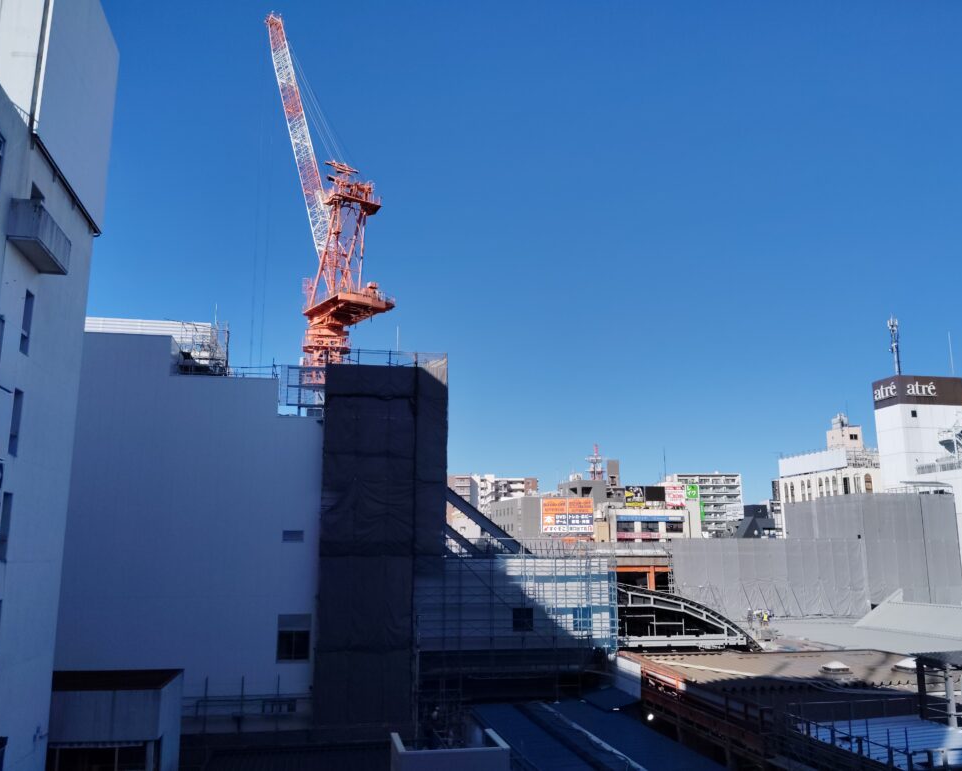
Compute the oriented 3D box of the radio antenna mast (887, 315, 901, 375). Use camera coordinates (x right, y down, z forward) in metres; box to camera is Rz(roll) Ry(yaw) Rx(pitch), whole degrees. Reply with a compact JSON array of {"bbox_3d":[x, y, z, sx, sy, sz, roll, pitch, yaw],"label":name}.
[{"bbox_3d":[53.932,-5.064,107.815,1.400,8.620,1.400,1,-11,-8],"label":"radio antenna mast"}]

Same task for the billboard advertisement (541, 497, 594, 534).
[{"bbox_3d":[15.316,22.915,146.289,9.120,6.030,0.500,1,-11,-7],"label":"billboard advertisement"}]

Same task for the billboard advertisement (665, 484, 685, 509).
[{"bbox_3d":[35.636,20.336,151.865,3.610,3.850,0.400,1,-11,-7],"label":"billboard advertisement"}]

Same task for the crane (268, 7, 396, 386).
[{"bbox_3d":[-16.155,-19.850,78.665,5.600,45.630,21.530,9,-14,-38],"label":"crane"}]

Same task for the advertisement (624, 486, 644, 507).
[{"bbox_3d":[28.283,20.407,151.851,3.660,3.820,0.400,1,-11,-7],"label":"advertisement"}]

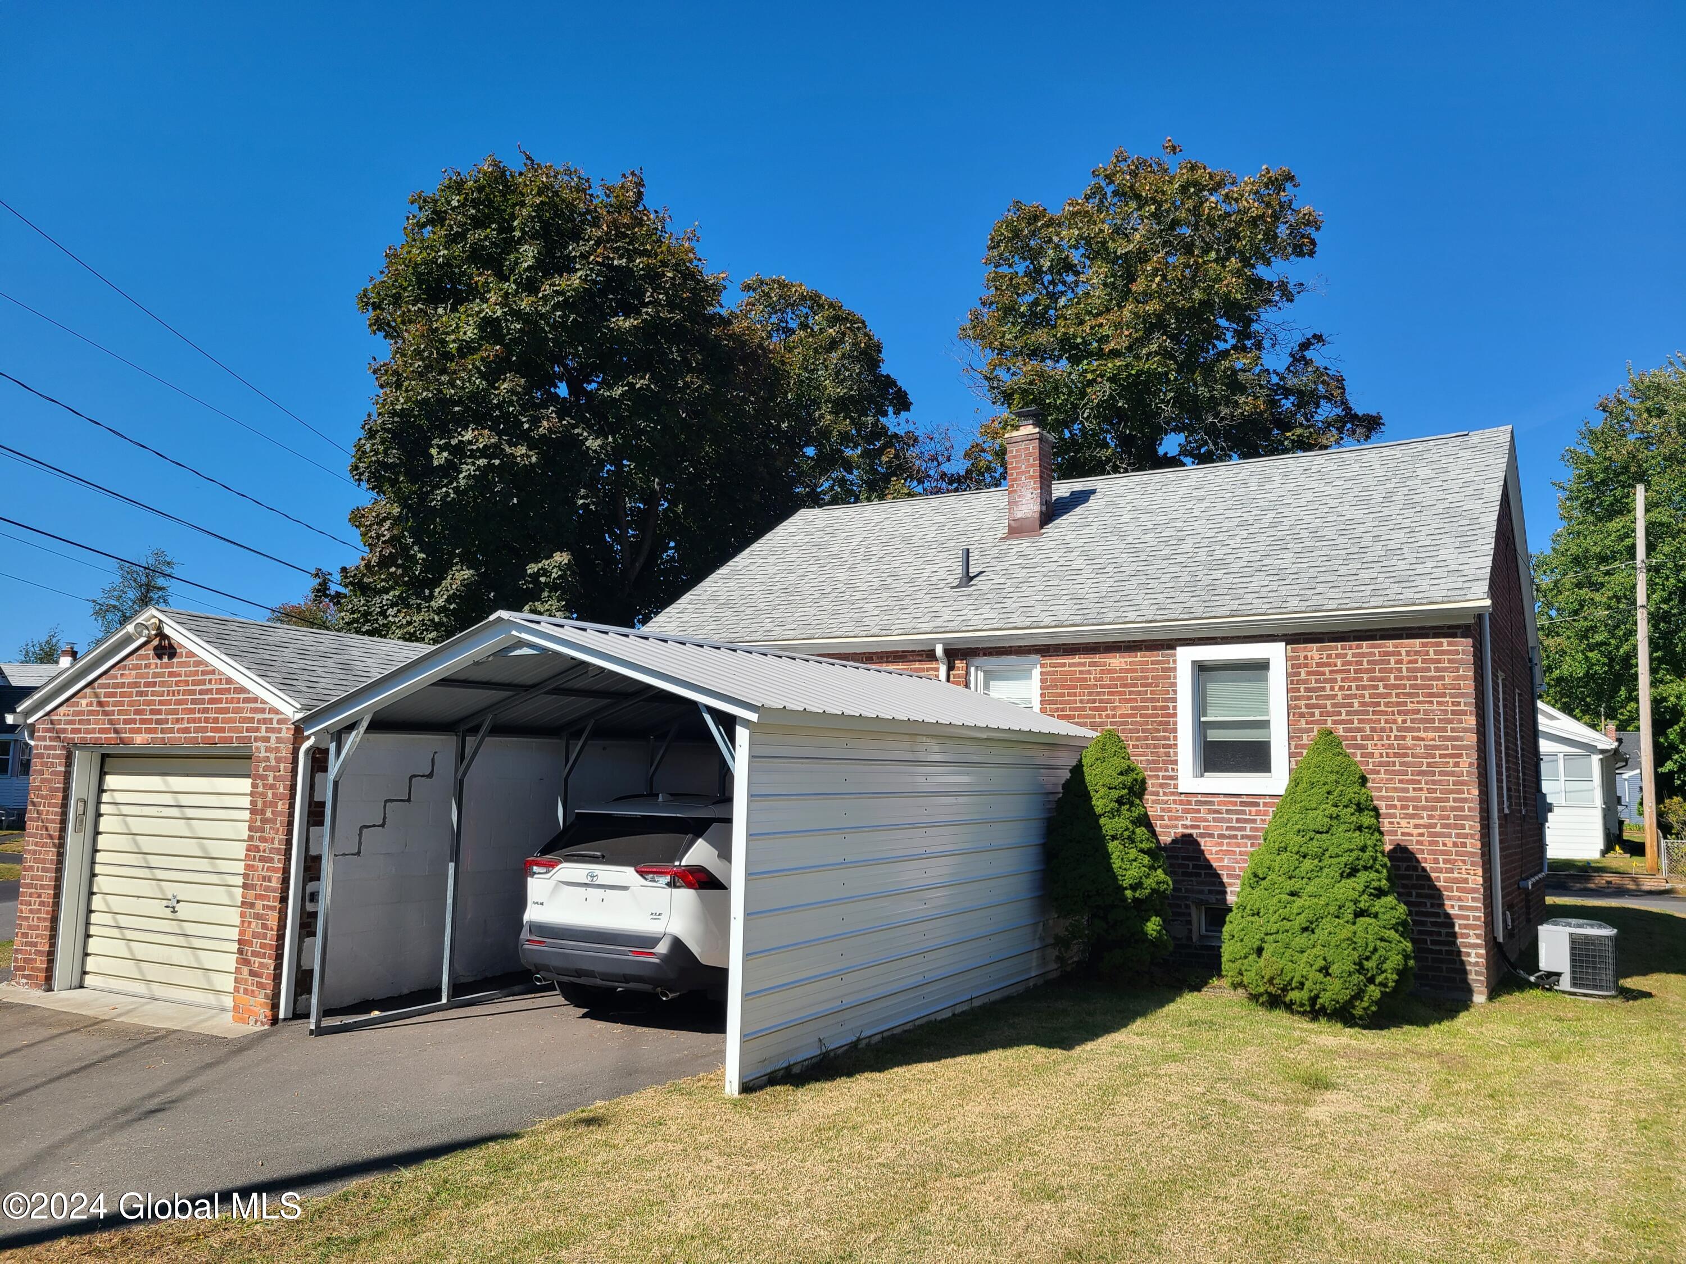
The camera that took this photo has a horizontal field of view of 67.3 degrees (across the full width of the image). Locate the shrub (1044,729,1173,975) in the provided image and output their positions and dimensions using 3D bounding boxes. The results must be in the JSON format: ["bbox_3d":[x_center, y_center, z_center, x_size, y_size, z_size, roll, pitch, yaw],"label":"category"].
[{"bbox_3d":[2.410,2.011,11.443,1.190,2.267,1.190,-3,-7,32],"label":"shrub"}]

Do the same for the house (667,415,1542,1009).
[{"bbox_3d":[3.551,0.803,17.069,9.966,6.015,8.374,-3,-7,32],"label":"house"}]

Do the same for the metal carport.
[{"bbox_3d":[-0.634,1.644,10.798,4.000,2.904,6.411,-3,-7,29],"label":"metal carport"}]

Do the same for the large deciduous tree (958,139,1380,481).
[{"bbox_3d":[7.839,-3.294,29.446,9.740,17.007,9.740,1,-6,0],"label":"large deciduous tree"}]

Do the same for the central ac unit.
[{"bbox_3d":[6.536,2.847,11.303,0.610,0.630,0.610,-3,-7,32],"label":"central ac unit"}]

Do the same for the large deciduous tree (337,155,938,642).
[{"bbox_3d":[-3.960,-2.906,27.359,12.806,15.447,10.500,1,-6,0],"label":"large deciduous tree"}]

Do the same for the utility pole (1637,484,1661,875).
[{"bbox_3d":[17.047,0.900,26.960,0.280,8.269,0.280,1,-6,0],"label":"utility pole"}]

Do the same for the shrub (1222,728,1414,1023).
[{"bbox_3d":[3.921,1.940,10.457,1.588,2.277,1.588,-3,-7,32],"label":"shrub"}]

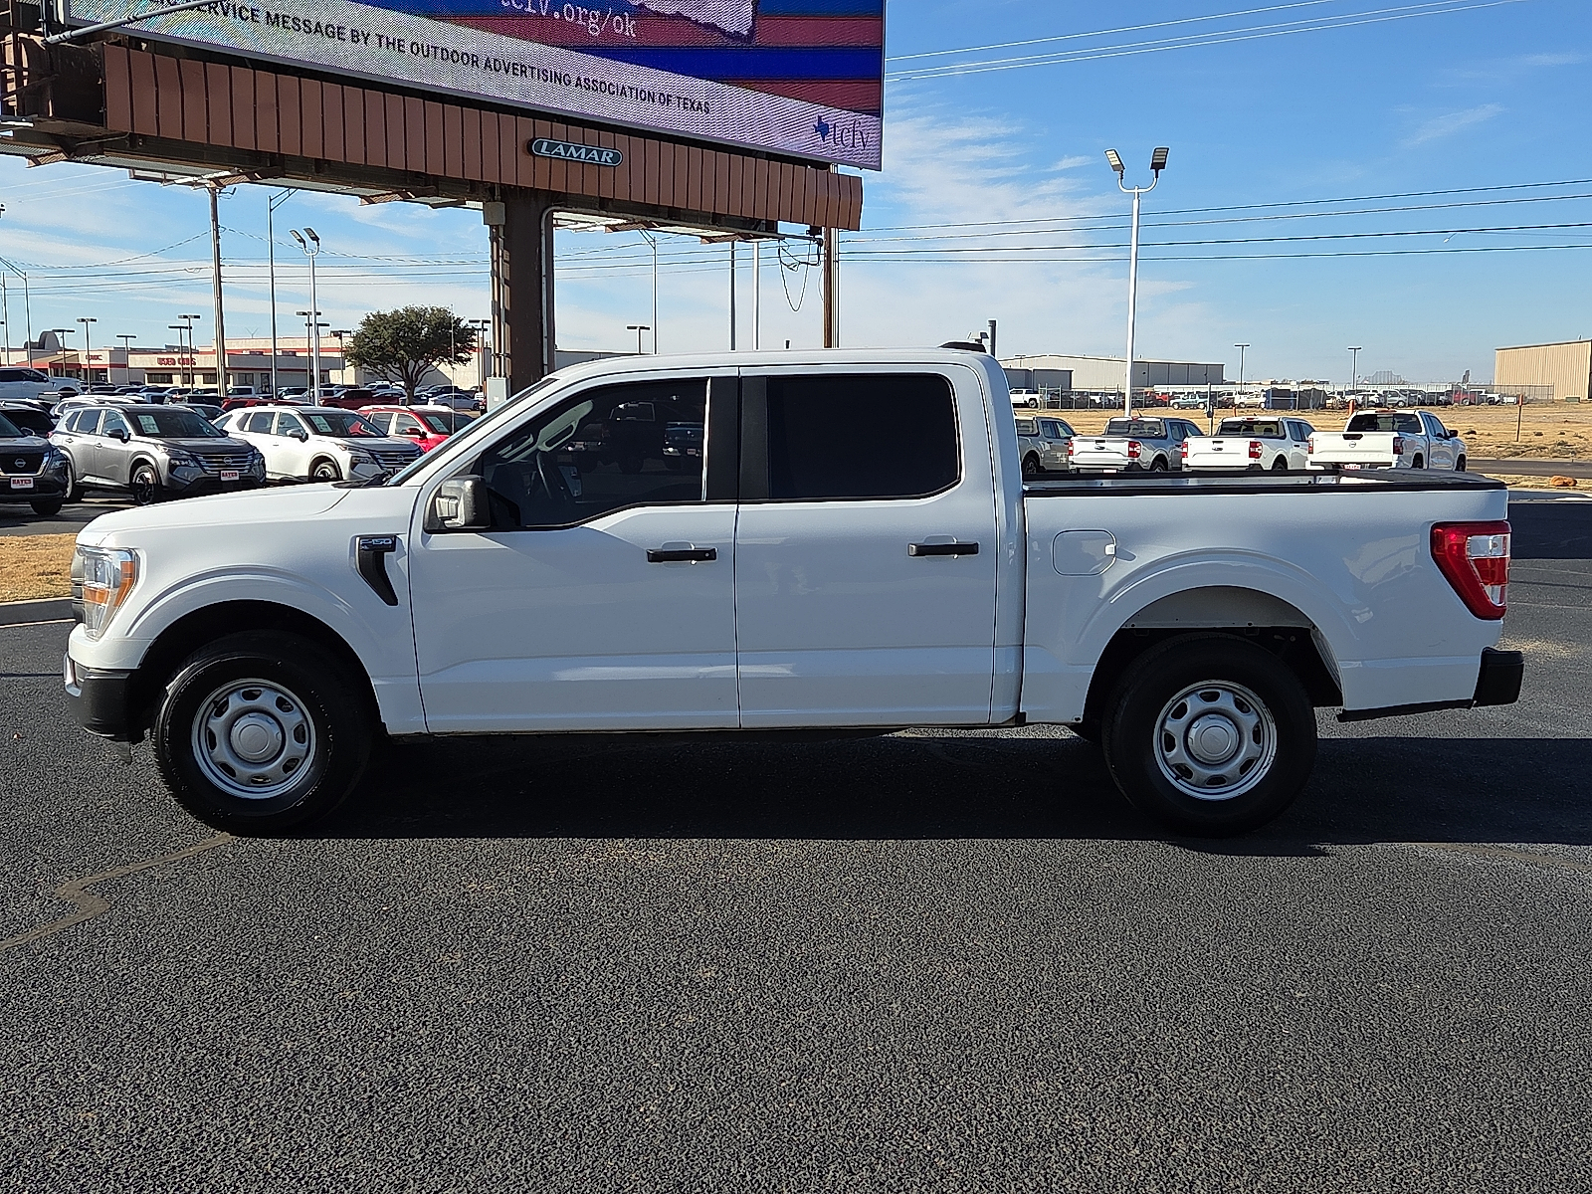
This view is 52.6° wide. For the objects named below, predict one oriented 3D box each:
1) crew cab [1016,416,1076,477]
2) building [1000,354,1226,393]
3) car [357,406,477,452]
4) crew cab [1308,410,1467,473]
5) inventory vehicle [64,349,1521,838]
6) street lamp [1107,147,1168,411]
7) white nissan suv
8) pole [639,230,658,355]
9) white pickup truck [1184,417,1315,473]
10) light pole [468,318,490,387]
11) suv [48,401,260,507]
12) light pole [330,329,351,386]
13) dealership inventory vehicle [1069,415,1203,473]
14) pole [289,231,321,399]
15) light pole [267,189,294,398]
[{"bbox_3d":[6.075,-3.828,41.644,1.860,1.745,5.070,6,9,38],"label":"crew cab"},{"bbox_3d":[53.796,-36.739,275.526,26.000,8.700,38.000,6,9,38],"label":"building"},{"bbox_3d":[-6.806,-2.744,30.300,4.620,1.690,1.860,6,9,39],"label":"car"},{"bbox_3d":[12.220,-2.945,32.900,1.880,1.800,5.300,5,9,36],"label":"crew cab"},{"bbox_3d":[-0.085,-0.140,7.090,5.870,1.930,2.080,0,7,0],"label":"inventory vehicle"},{"bbox_3d":[8.609,-7.236,41.322,1.650,8.540,0.800,2,8,17],"label":"street lamp"},{"bbox_3d":[-8.460,-2.565,28.620,4.640,1.690,1.860,6,9,38],"label":"white nissan suv"},{"bbox_3d":[-9.445,-16.892,100.655,0.400,12.130,2.800,4,9,32],"label":"pole"},{"bbox_3d":[10.851,-3.368,36.963,1.860,1.745,5.070,6,9,40],"label":"white pickup truck"},{"bbox_3d":[-30.051,-22.056,153.461,1.950,8.790,0.500,0,7,0],"label":"light pole"},{"bbox_3d":[-10.826,-2.394,27.116,4.650,1.690,1.850,6,9,40],"label":"suv"},{"bbox_3d":[-42.380,-21.324,150.512,2.050,7.150,0.500,-2,7,-14],"label":"light pole"},{"bbox_3d":[8.685,-3.583,39.054,1.860,1.745,5.070,6,9,40],"label":"dealership inventory vehicle"},{"bbox_3d":[-19.063,-10.085,63.073,0.900,8.480,1.250,-5,9,-34],"label":"pole"},{"bbox_3d":[-25.378,-14.479,81.846,0.400,12.290,2.800,4,9,32],"label":"light pole"}]

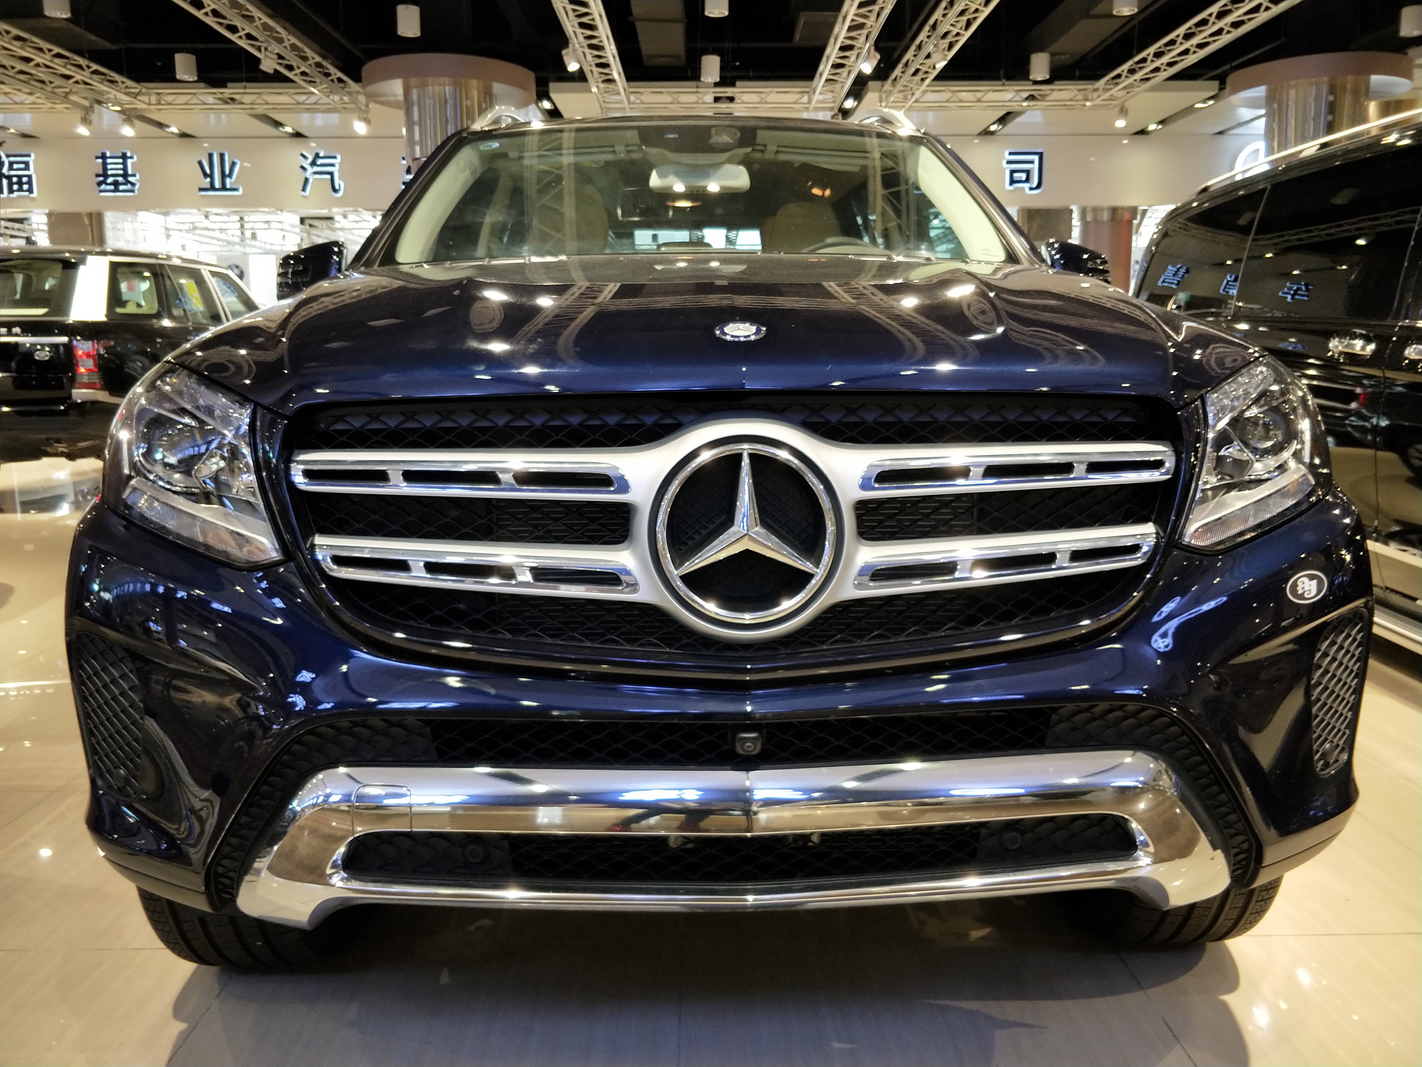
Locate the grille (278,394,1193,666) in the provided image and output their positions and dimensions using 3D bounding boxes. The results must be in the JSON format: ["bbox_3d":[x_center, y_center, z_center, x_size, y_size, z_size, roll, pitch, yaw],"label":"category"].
[{"bbox_3d":[0.034,-0.008,1.078,0.965,0.285,0.140,-1,10,-2],"label":"grille"}]

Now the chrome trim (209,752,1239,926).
[{"bbox_3d":[0.044,0.355,1.196,1.270,0.260,0.220,-1,10,-2],"label":"chrome trim"}]

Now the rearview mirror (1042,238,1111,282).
[{"bbox_3d":[0.928,-0.676,2.670,0.200,0.175,0.150,-1,10,-2],"label":"rearview mirror"}]

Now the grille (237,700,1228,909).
[{"bbox_3d":[0.045,0.335,1.223,1.380,0.320,0.230,-1,10,-2],"label":"grille"}]

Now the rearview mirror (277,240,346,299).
[{"bbox_3d":[-0.978,-0.653,2.599,0.200,0.175,0.150,-1,10,-2],"label":"rearview mirror"}]

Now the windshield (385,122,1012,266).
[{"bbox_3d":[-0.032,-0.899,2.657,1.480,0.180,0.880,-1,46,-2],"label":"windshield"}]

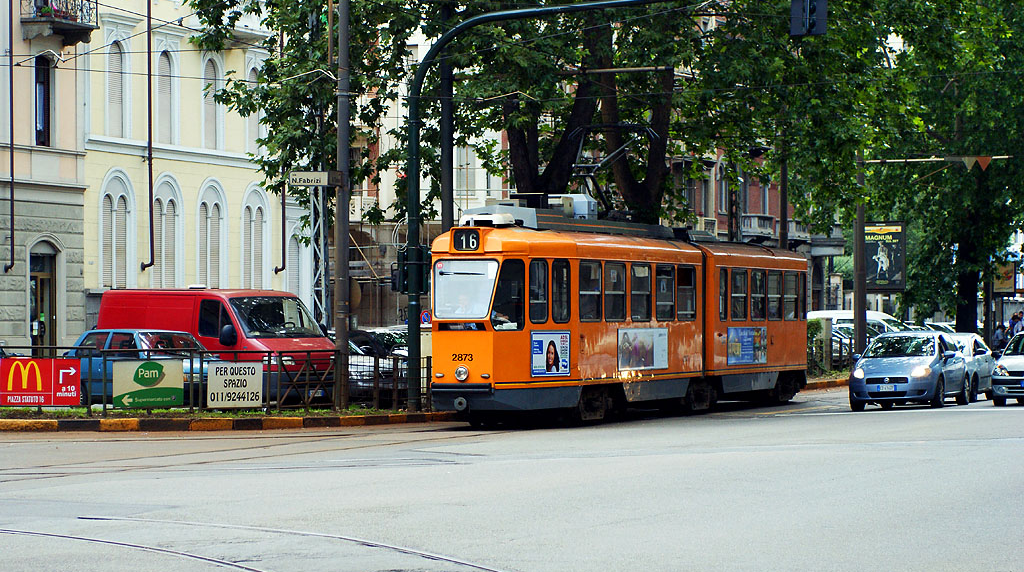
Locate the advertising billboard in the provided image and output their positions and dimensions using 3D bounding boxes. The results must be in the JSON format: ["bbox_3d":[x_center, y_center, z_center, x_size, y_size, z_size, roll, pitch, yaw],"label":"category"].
[{"bbox_3d":[10.783,-0.859,75.000,1.530,2.060,0.200,-1,-1,22],"label":"advertising billboard"}]

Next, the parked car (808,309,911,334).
[{"bbox_3d":[11.611,1.694,81.484,4.250,1.830,1.720,-1,-1,31],"label":"parked car"}]

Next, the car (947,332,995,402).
[{"bbox_3d":[9.029,1.648,53.069,1.700,1.440,4.100,-1,-1,21],"label":"car"}]

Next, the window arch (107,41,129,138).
[{"bbox_3d":[-11.367,-5.634,73.063,0.300,2.829,1.304,-1,-1,22],"label":"window arch"}]

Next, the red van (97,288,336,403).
[{"bbox_3d":[-5.053,1.121,45.090,2.000,2.150,5.150,0,-1,-42],"label":"red van"}]

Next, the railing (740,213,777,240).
[{"bbox_3d":[12.525,-3.014,130.986,1.050,1.063,2.931,-1,-1,22],"label":"railing"}]

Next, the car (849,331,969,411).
[{"bbox_3d":[7.589,1.561,48.496,1.690,1.490,4.030,-1,-1,21],"label":"car"}]

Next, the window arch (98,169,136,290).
[{"bbox_3d":[-10.090,-1.491,65.518,0.300,3.085,1.893,-1,-1,21],"label":"window arch"}]

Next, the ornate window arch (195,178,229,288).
[{"bbox_3d":[-9.258,-1.573,78.240,0.300,3.455,2.070,-1,-1,22],"label":"ornate window arch"}]

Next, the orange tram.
[{"bbox_3d":[2.499,0.590,48.828,2.150,3.450,17.000,-1,-1,23],"label":"orange tram"}]

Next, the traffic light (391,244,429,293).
[{"bbox_3d":[-1.727,-0.276,43.711,0.580,0.826,0.380,-1,-1,22],"label":"traffic light"}]

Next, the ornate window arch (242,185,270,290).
[{"bbox_3d":[-8.202,-1.555,80.882,0.300,3.461,2.042,-1,-1,22],"label":"ornate window arch"}]

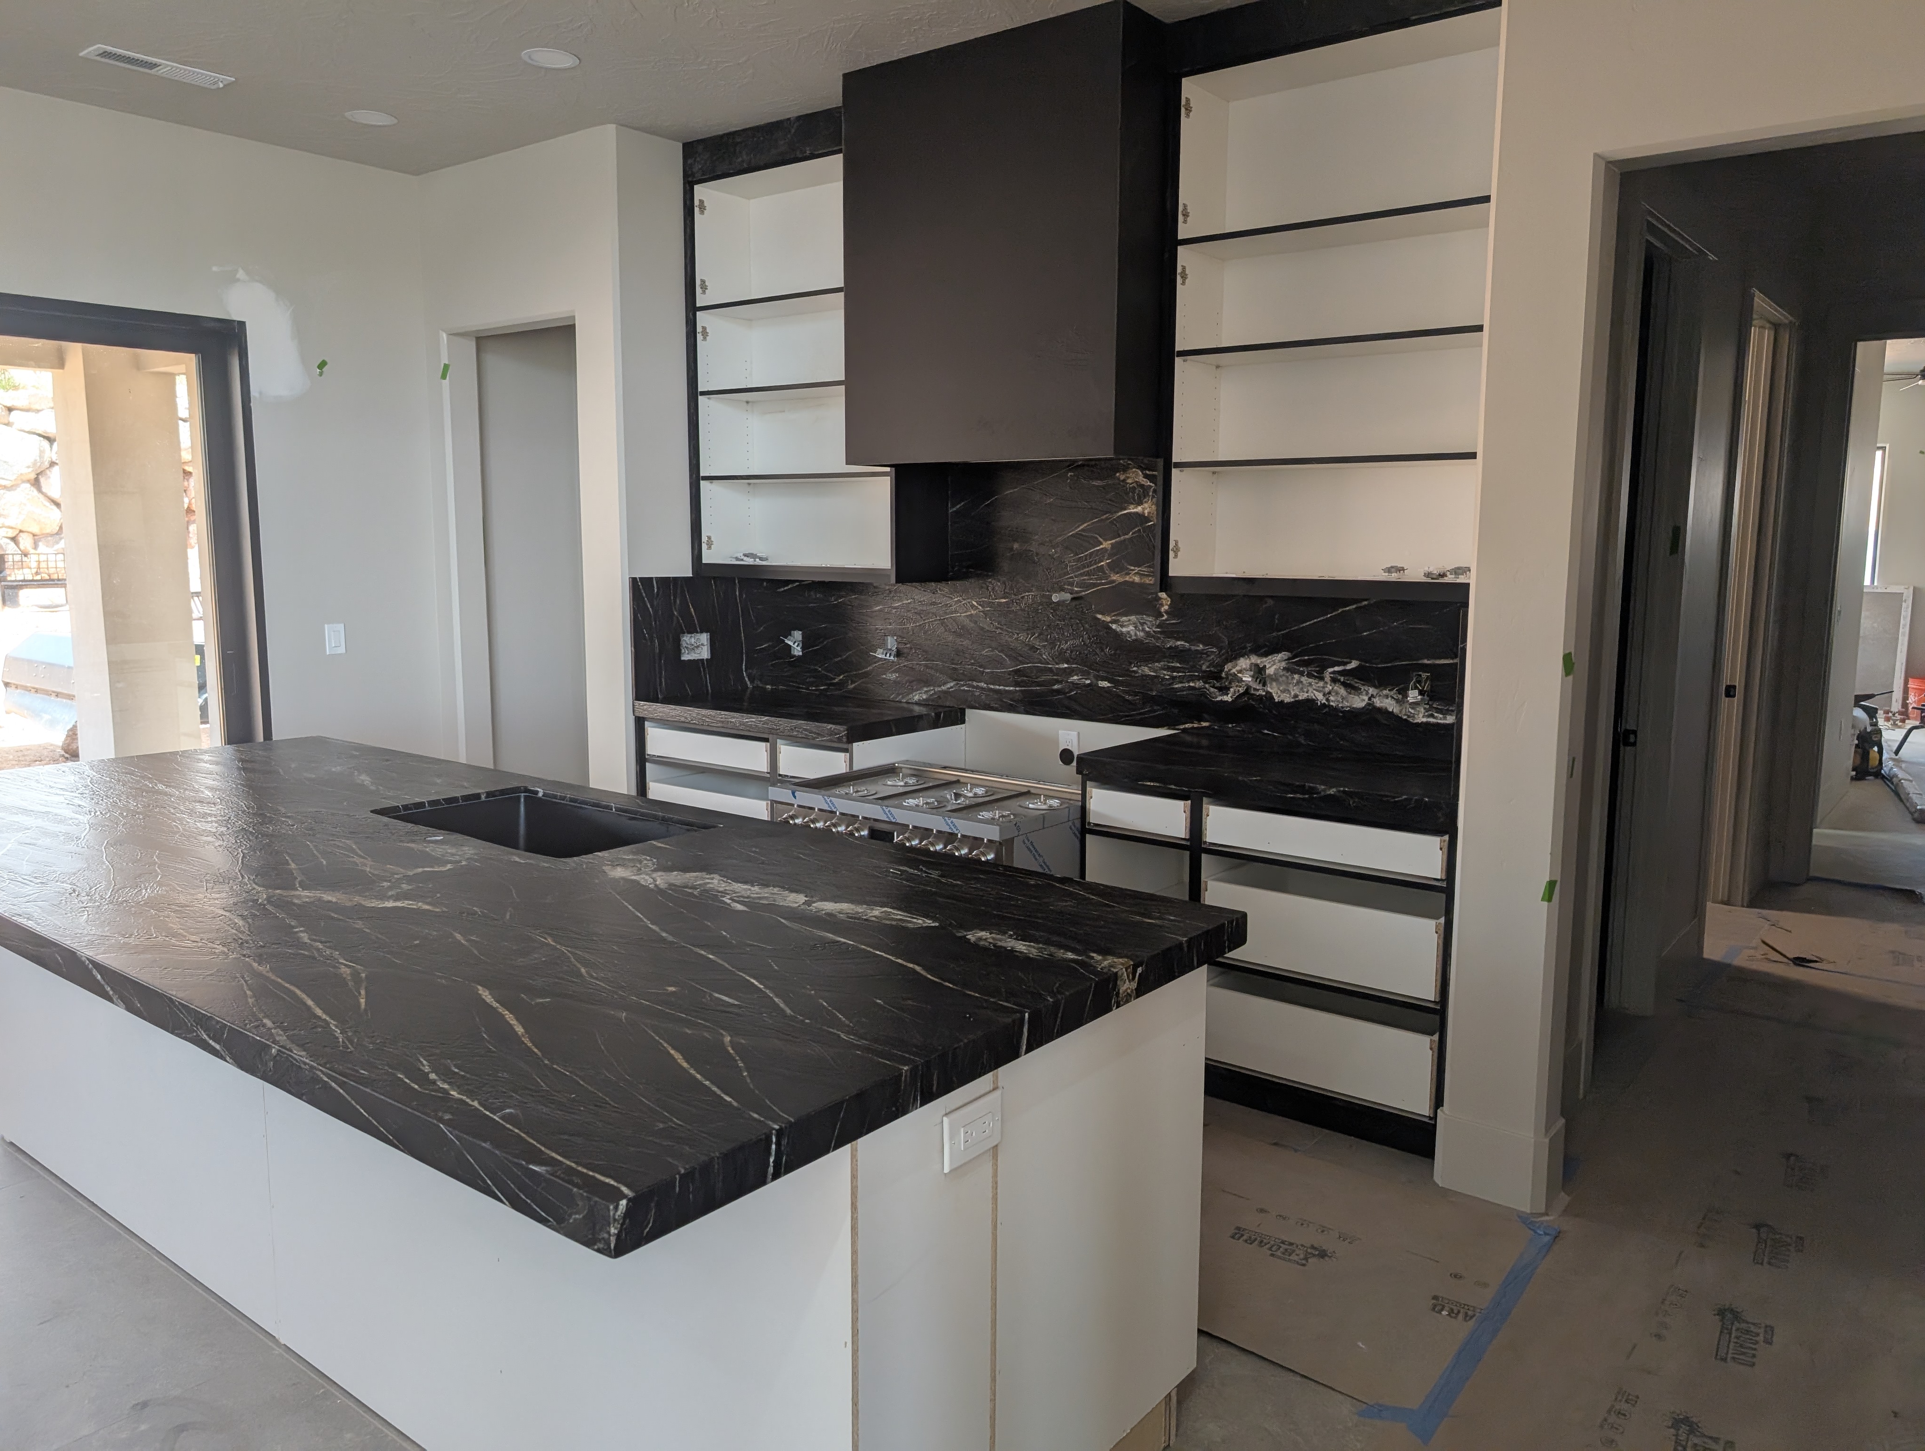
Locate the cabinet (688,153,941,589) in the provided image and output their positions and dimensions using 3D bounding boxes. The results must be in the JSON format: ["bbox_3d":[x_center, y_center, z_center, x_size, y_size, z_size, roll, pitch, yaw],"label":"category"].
[{"bbox_3d":[-0.546,-1.306,5.052,1.045,1.510,0.320,6,10,37],"label":"cabinet"}]

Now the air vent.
[{"bbox_3d":[-2.563,-2.098,4.279,0.146,0.020,0.403,6,10,37],"label":"air vent"}]

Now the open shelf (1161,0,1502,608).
[{"bbox_3d":[1.104,-1.114,3.796,1.030,1.495,0.320,6,10,37],"label":"open shelf"}]

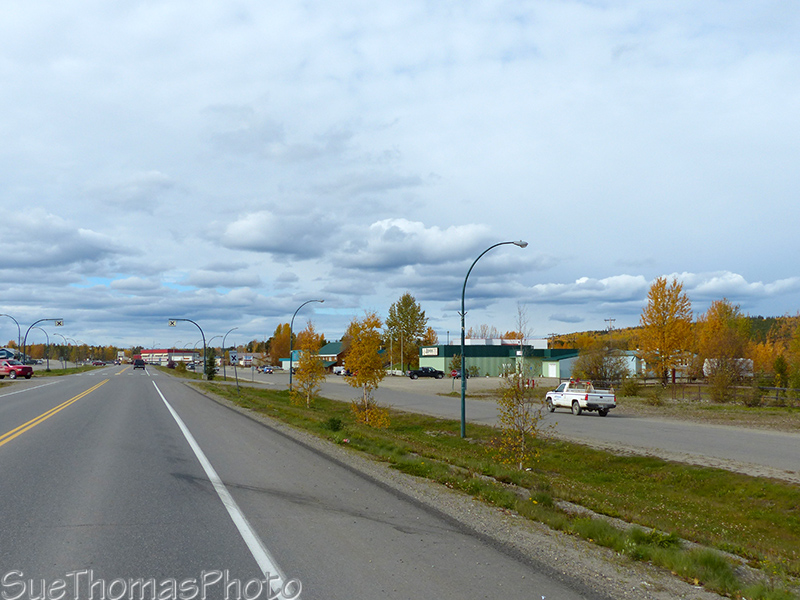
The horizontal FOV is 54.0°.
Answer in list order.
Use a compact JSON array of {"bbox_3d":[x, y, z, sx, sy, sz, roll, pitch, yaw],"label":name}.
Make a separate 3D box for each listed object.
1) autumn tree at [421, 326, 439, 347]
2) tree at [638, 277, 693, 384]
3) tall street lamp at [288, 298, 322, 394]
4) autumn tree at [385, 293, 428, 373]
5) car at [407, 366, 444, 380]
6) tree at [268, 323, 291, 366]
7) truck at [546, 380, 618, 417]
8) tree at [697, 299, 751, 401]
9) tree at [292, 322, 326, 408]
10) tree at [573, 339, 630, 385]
[{"bbox_3d":[7.157,11.790,187.644,4.900,10.780,4.900,0,-4,2],"label":"autumn tree"},{"bbox_3d":[32.436,3.754,96.508,6.600,13.300,6.600,1,-5,-18],"label":"tree"},{"bbox_3d":[-8.792,4.345,74.813,3.300,8.700,0.350,1,-5,-18],"label":"tall street lamp"},{"bbox_3d":[1.152,6.790,164.955,8.600,16.790,8.600,0,-4,0],"label":"autumn tree"},{"bbox_3d":[4.089,11.785,126.000,5.900,1.930,2.000,1,-5,-18],"label":"car"},{"bbox_3d":[-37.465,13.964,244.641,6.800,13.620,6.800,1,-4,-9],"label":"tree"},{"bbox_3d":[10.550,5.830,46.600,1.950,1.880,5.400,1,-5,-17],"label":"truck"},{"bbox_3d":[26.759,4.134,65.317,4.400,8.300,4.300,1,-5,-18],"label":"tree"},{"bbox_3d":[-4.664,3.373,40.668,1.800,4.400,1.800,1,-5,-18],"label":"tree"},{"bbox_3d":[26.594,8.108,103.684,7.400,5.920,7.400,-1,-4,14],"label":"tree"}]

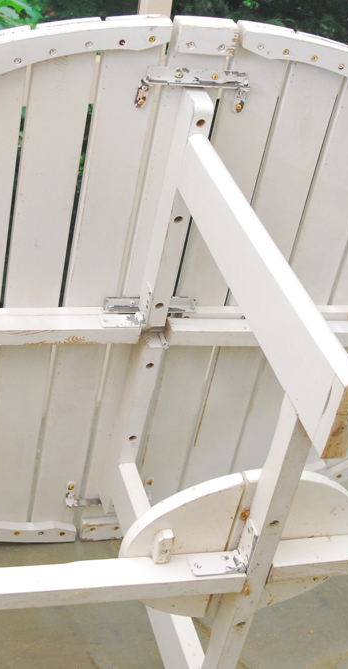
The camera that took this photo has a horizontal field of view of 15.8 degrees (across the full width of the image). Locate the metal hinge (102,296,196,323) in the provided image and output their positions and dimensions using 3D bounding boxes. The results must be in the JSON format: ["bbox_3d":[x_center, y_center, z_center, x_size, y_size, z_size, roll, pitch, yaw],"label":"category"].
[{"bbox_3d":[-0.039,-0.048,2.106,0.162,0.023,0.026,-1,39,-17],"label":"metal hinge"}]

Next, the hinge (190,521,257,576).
[{"bbox_3d":[0.065,0.271,1.606,0.071,0.071,0.044,0,33,-16],"label":"hinge"}]

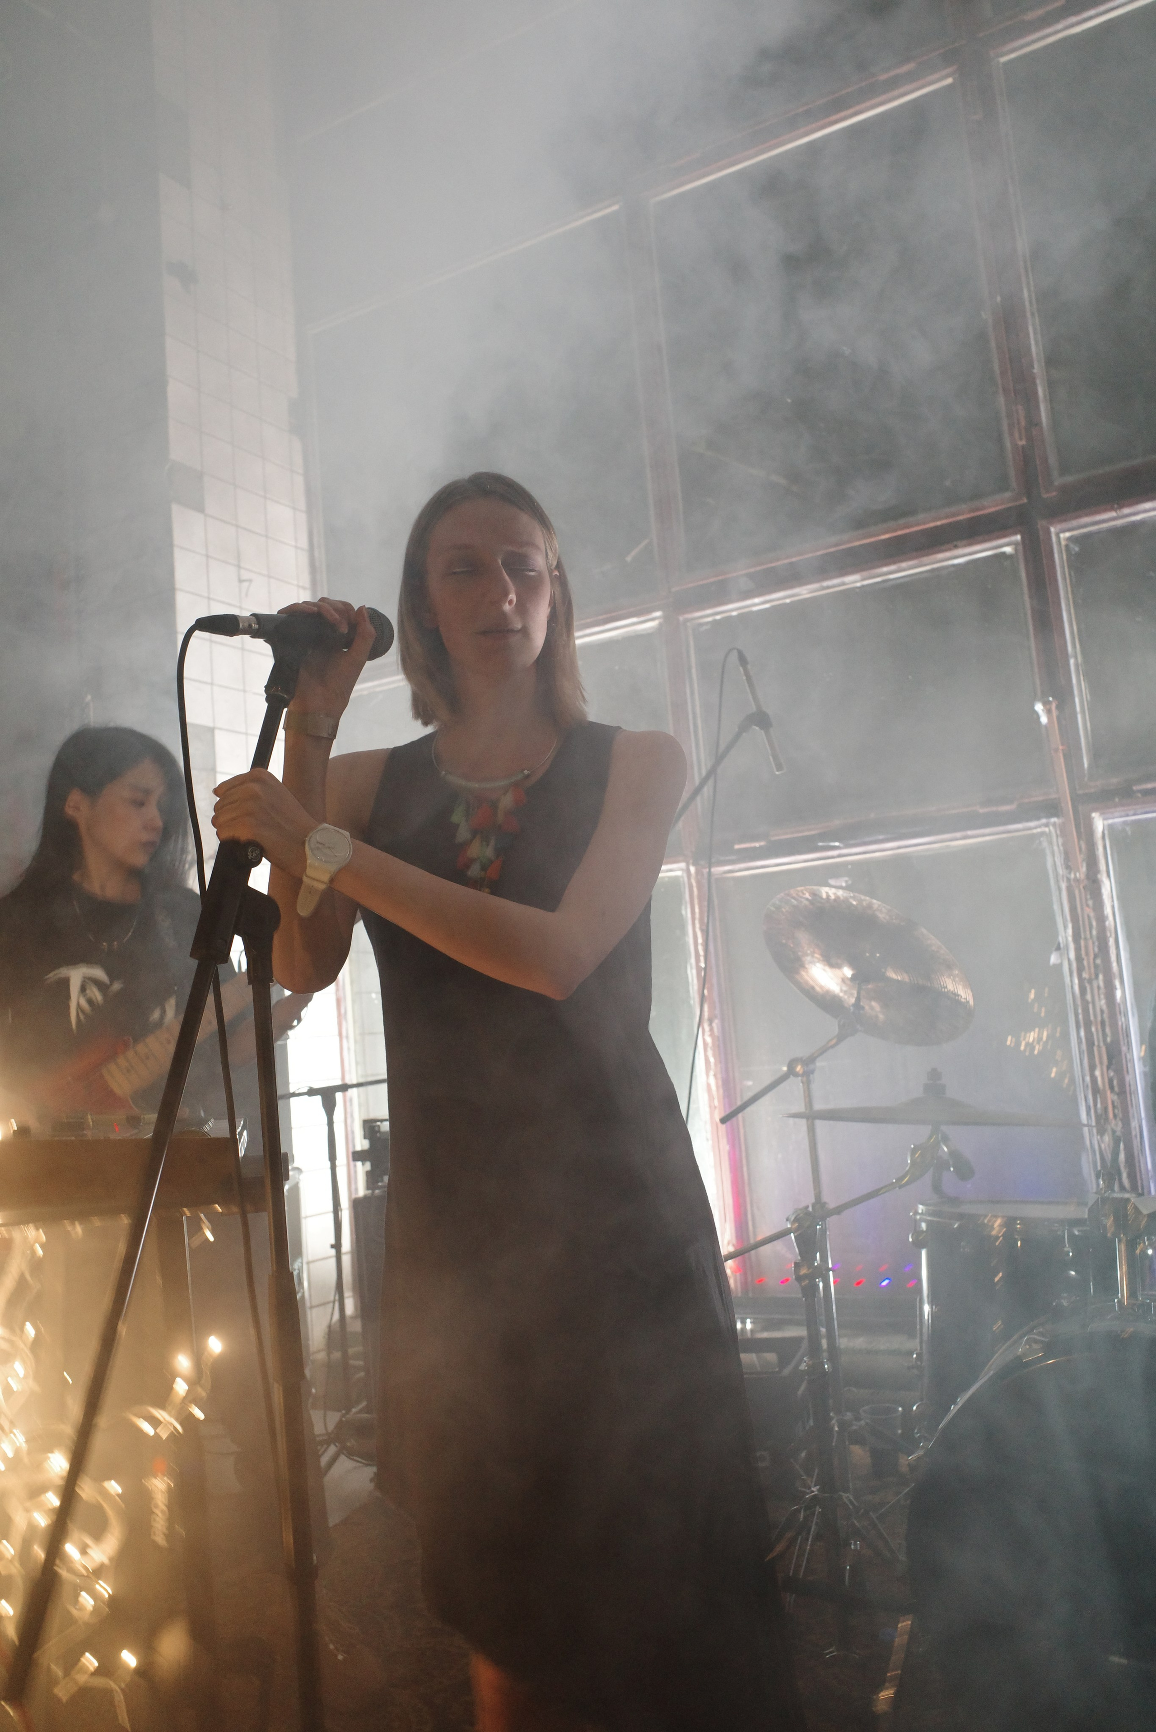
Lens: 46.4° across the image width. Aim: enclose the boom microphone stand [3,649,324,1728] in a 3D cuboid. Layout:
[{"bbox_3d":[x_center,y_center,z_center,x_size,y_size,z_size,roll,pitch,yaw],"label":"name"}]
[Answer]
[{"bbox_3d":[-0.273,0.487,1.158,0.580,1.437,0.520,1,-10,-36],"label":"boom microphone stand"}]

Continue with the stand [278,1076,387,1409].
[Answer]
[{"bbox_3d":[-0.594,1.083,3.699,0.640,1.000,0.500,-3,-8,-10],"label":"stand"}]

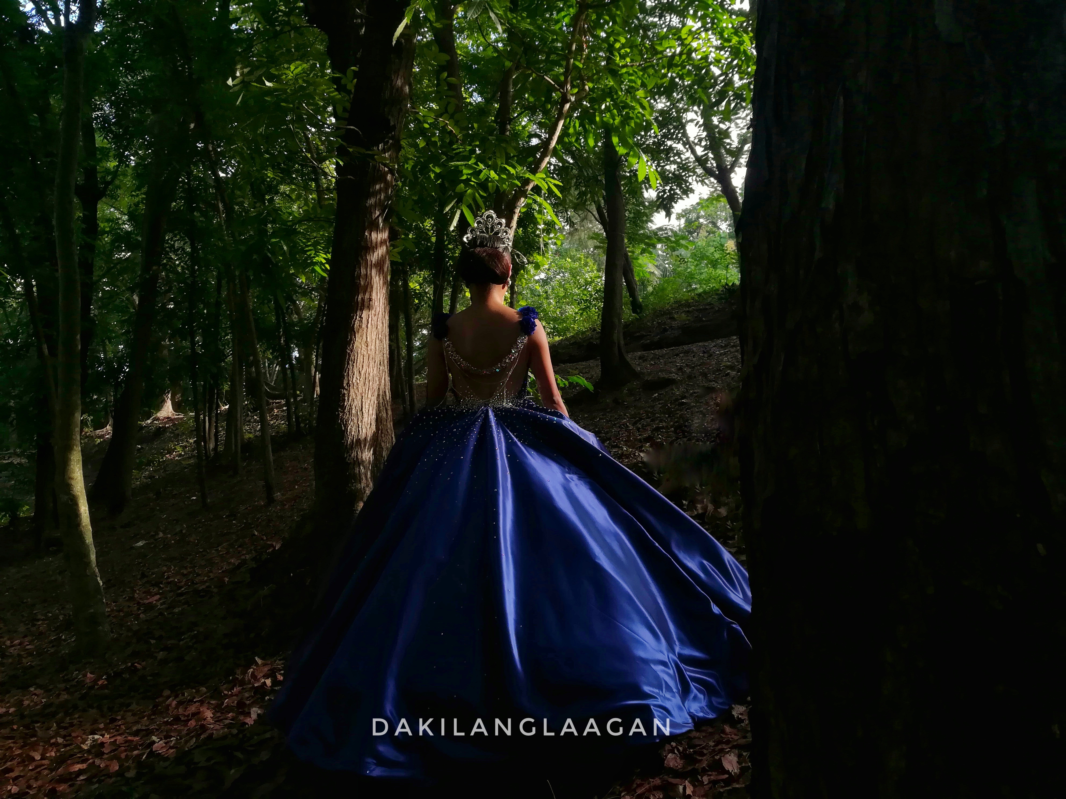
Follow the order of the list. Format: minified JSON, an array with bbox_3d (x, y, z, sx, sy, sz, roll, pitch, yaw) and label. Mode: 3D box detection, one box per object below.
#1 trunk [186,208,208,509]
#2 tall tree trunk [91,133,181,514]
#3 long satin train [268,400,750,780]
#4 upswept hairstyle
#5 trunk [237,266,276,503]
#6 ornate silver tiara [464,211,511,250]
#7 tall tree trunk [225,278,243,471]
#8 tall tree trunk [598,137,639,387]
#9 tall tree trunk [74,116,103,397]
[{"bbox_3d":[-2.854,-0.350,6.800,0.110,2.550,0.110,-3,2,0],"label":"trunk"},{"bbox_3d":[-3.391,-0.653,6.900,0.300,3.310,0.300,8,2,0],"label":"tall tree trunk"},{"bbox_3d":[-0.030,0.510,2.720,1.600,1.020,1.250,0,3,0],"label":"long satin train"},{"bbox_3d":[-0.166,-0.460,2.720,0.175,0.155,0.190,1,3,15],"label":"upswept hairstyle"},{"bbox_3d":[-2.317,-0.125,6.700,0.130,2.000,0.130,-7,2,0],"label":"trunk"},{"bbox_3d":[-0.156,-0.581,2.750,0.170,0.135,0.130,1,3,15],"label":"ornate silver tiara"},{"bbox_3d":[-3.058,-0.226,8.200,0.160,2.000,0.160,-2,2,0],"label":"tall tree trunk"},{"bbox_3d":[0.993,-1.640,9.500,0.400,3.050,0.400,-1,2,0],"label":"tall tree trunk"},{"bbox_3d":[-5.161,-1.664,9.300,0.220,3.260,0.220,2,2,0],"label":"tall tree trunk"}]

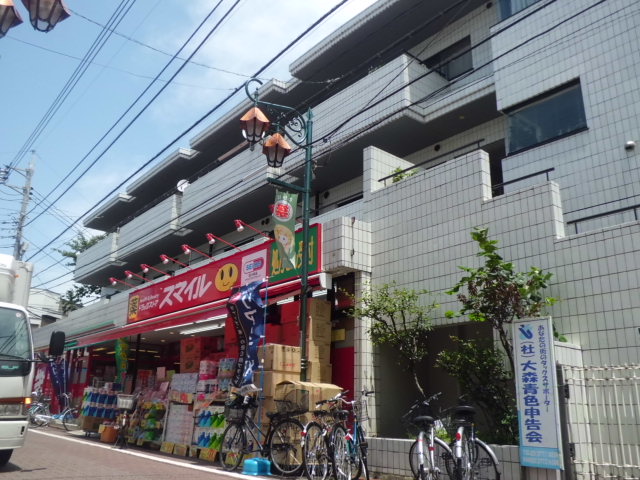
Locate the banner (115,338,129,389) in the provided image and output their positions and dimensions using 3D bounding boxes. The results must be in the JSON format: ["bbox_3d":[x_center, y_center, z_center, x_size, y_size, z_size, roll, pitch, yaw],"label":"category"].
[{"bbox_3d":[-5.286,3.292,15.251,0.363,1.376,0.120,13,-20,-36],"label":"banner"}]

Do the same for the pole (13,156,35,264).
[{"bbox_3d":[-13.060,1.581,24.385,0.400,11.625,0.400,13,-20,-36],"label":"pole"}]

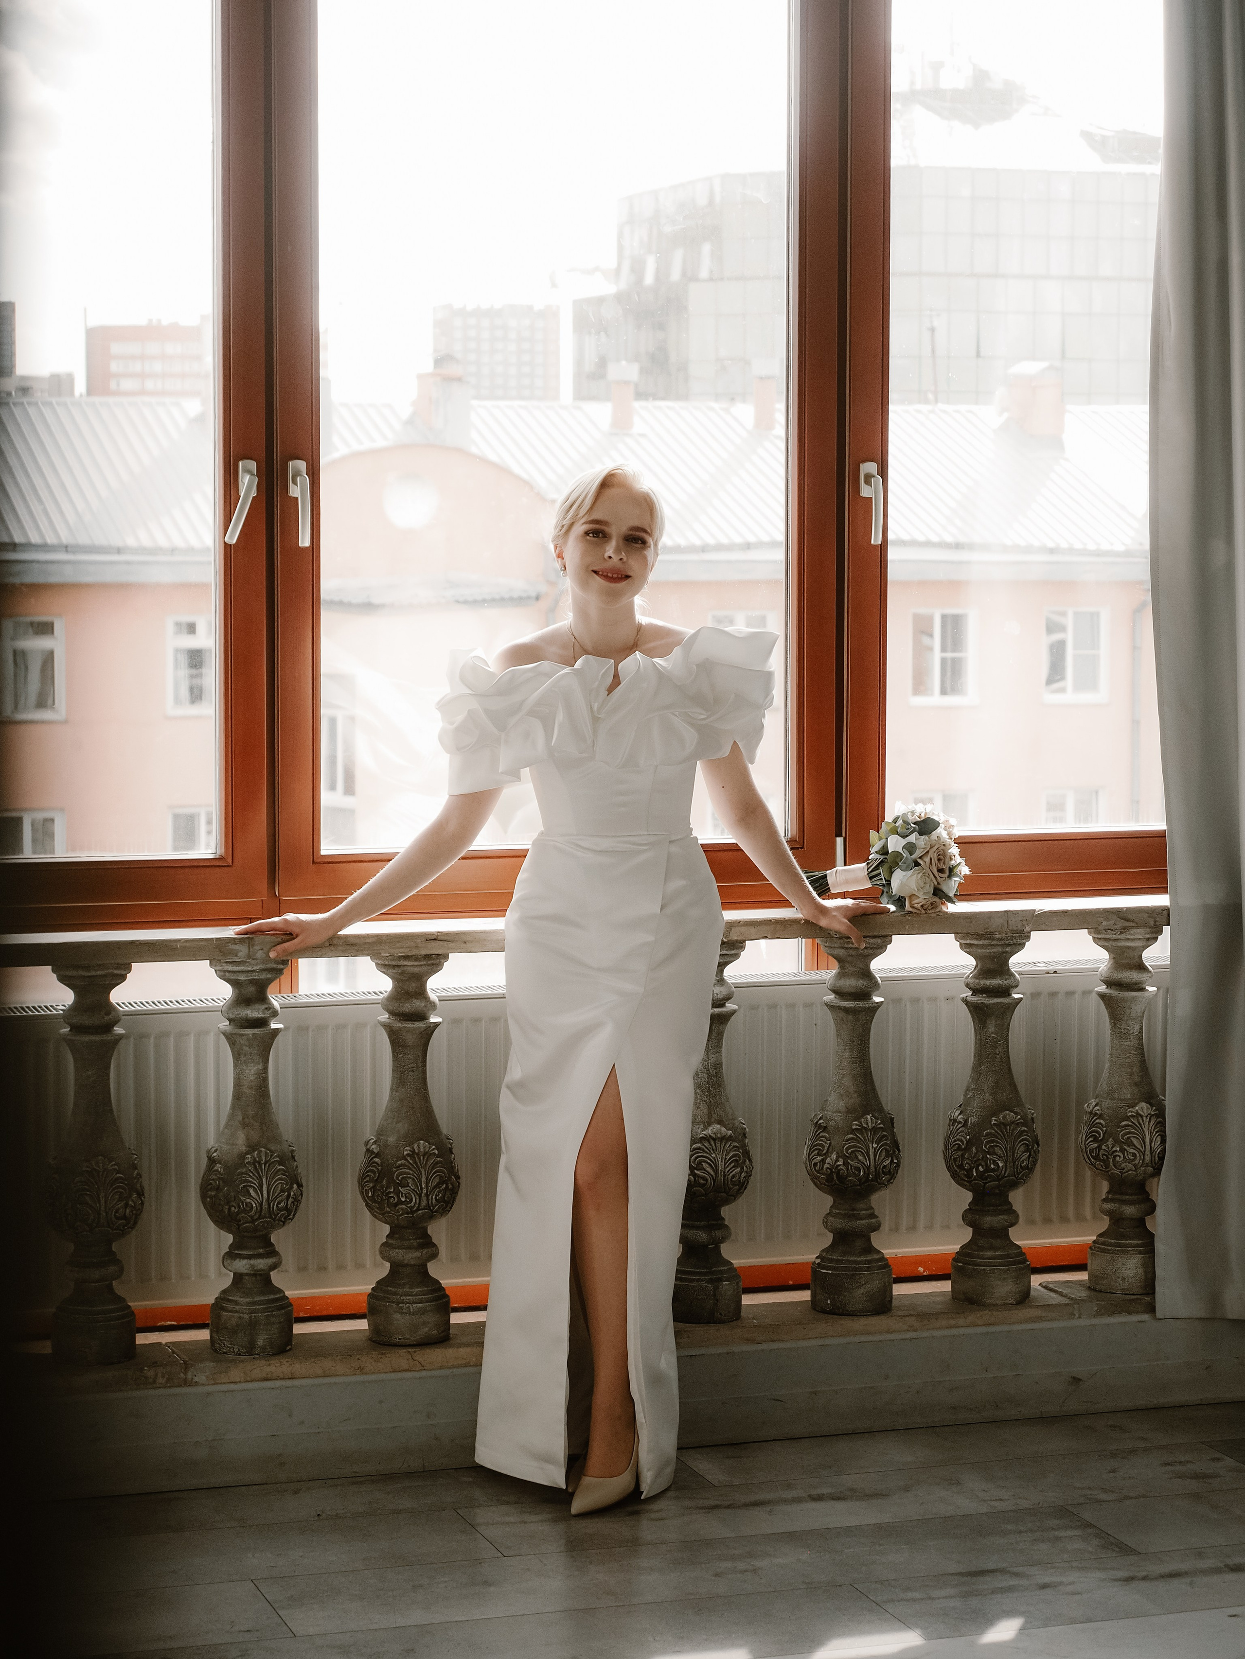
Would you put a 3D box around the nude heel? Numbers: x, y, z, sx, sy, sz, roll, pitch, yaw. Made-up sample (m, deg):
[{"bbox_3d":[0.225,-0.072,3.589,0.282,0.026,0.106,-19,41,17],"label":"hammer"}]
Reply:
[{"bbox_3d":[-0.033,0.975,5.650,0.080,0.125,0.230,2,5,22],"label":"nude heel"}]

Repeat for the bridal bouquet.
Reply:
[{"bbox_3d":[0.503,0.050,6.280,0.195,0.190,0.180,-13,0,-5],"label":"bridal bouquet"}]

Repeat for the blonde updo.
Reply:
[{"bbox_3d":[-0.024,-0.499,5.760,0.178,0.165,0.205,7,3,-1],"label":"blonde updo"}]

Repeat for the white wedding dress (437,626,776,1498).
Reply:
[{"bbox_3d":[-0.024,0.347,5.750,0.530,1.330,0.420,0,4,0],"label":"white wedding dress"}]

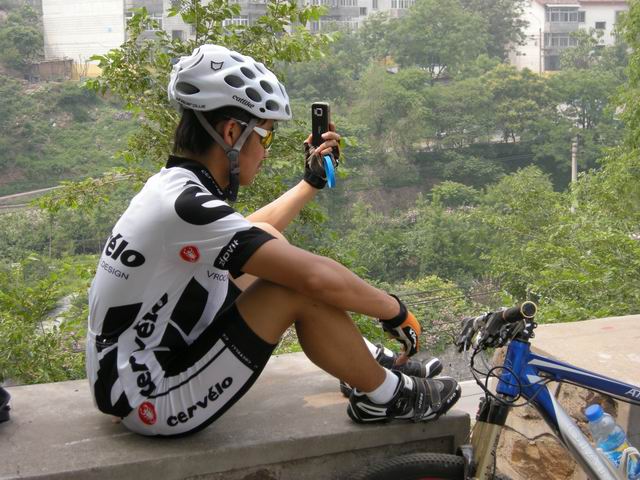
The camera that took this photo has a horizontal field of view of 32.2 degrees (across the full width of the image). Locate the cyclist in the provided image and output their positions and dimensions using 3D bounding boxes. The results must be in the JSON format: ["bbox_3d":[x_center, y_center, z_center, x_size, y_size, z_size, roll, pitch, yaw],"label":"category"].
[{"bbox_3d":[-0.110,-0.032,2.713,0.910,0.880,0.540,-5,11,-23],"label":"cyclist"}]

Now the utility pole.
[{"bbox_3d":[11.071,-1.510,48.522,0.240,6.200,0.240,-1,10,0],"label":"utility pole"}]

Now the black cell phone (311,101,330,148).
[{"bbox_3d":[0.001,-0.280,2.710,0.046,0.112,0.018,3,10,22],"label":"black cell phone"}]

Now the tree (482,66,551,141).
[{"bbox_3d":[18.505,-12.920,105.000,6.800,7.300,6.400,-1,10,0],"label":"tree"}]

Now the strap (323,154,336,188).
[{"bbox_3d":[0.023,-0.167,2.700,0.030,0.082,0.020,-1,10,0],"label":"strap"}]

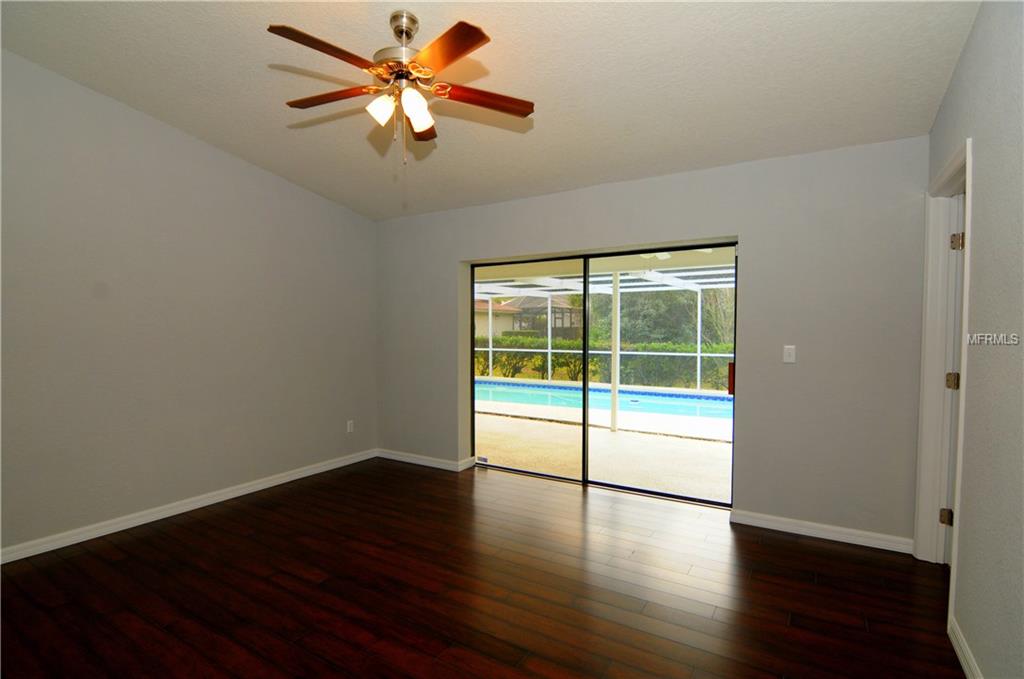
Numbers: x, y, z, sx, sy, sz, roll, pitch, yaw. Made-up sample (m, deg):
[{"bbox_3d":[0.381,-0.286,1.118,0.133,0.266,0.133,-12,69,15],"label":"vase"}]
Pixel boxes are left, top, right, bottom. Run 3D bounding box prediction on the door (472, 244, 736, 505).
[{"bbox_3d":[0.650,0.262,3.910,2.294,1.953,0.100,1,1,29],"label":"door"}]

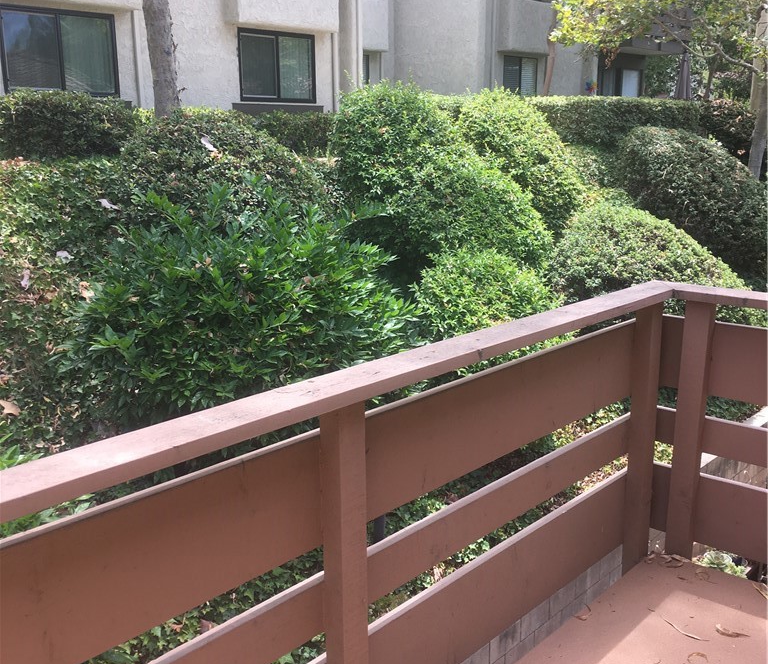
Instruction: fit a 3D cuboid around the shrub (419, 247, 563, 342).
[{"bbox_3d":[0.564,-0.116,4.728,0.850,0.691,0.800,1,13,7],"label":"shrub"}]

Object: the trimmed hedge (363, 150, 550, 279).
[{"bbox_3d":[0.548,-0.877,6.454,1.400,0.927,1.250,1,13,5],"label":"trimmed hedge"}]

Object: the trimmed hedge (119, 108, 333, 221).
[{"bbox_3d":[-1.373,-1.502,7.602,1.850,0.910,1.450,-3,13,-10],"label":"trimmed hedge"}]

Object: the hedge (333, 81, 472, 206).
[{"bbox_3d":[0.139,-1.695,8.037,1.250,1.218,1.250,0,13,1],"label":"hedge"}]

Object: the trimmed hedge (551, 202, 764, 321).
[{"bbox_3d":[1.888,-0.522,6.085,1.450,0.759,1.300,3,14,17],"label":"trimmed hedge"}]

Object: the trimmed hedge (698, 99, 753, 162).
[{"bbox_3d":[6.411,-3.811,16.121,1.150,1.078,1.100,4,14,21],"label":"trimmed hedge"}]

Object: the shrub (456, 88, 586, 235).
[{"bbox_3d":[1.303,-1.736,8.547,1.400,1.310,1.350,1,13,8],"label":"shrub"}]

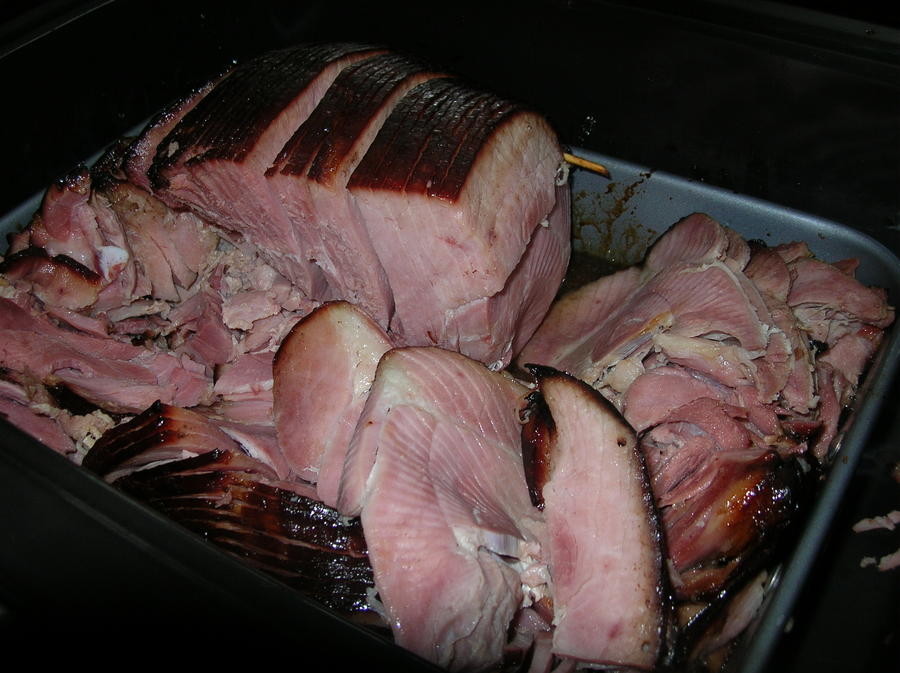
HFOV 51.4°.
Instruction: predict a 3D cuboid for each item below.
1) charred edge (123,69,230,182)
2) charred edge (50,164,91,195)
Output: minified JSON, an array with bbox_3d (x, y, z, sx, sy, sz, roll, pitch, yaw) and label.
[{"bbox_3d":[-0.134,-0.104,0.458,0.055,0.044,0.018,-15,44,-14],"label":"charred edge"},{"bbox_3d":[-0.194,-0.080,0.478,0.014,0.012,0.018,-32,50,-28],"label":"charred edge"}]

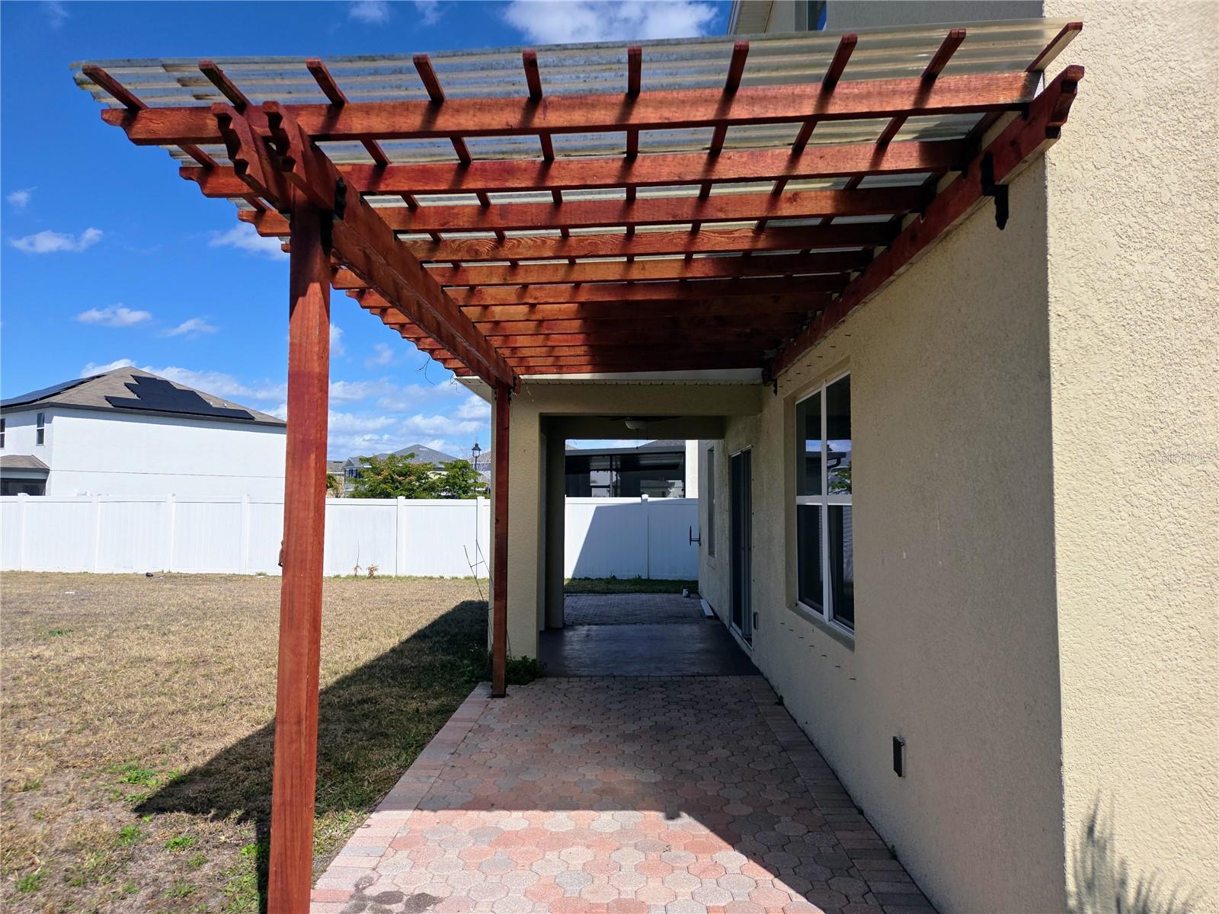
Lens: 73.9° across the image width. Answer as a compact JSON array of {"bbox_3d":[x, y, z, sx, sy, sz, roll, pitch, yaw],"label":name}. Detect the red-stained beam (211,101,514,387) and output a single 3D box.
[{"bbox_3d":[-0.911,-0.748,4.482,0.187,0.141,4.678,0,-3,1],"label":"red-stained beam"}]

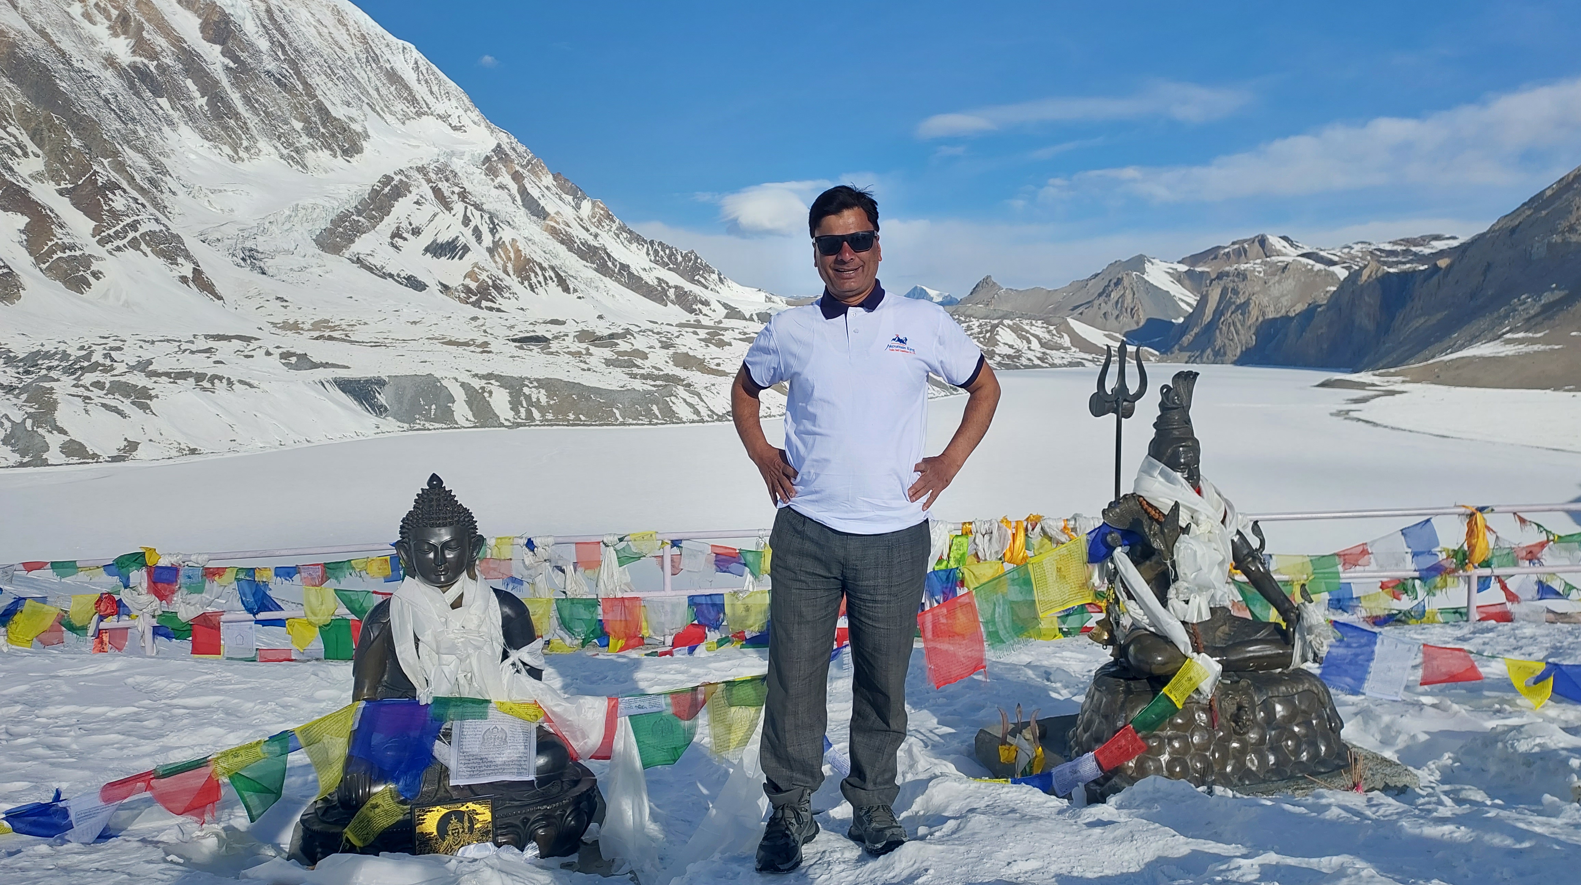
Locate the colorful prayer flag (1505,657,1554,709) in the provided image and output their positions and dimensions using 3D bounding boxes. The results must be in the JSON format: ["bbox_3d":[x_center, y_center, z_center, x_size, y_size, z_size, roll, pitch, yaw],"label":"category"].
[{"bbox_3d":[2.368,0.772,4.100,0.190,0.165,0.050,-2,5,-22],"label":"colorful prayer flag"}]

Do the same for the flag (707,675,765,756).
[{"bbox_3d":[-0.135,0.721,3.370,0.180,0.205,0.045,-2,5,-20],"label":"flag"}]

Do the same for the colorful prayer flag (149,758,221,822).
[{"bbox_3d":[-1.577,0.902,3.330,0.190,0.165,0.050,1,4,11],"label":"colorful prayer flag"}]

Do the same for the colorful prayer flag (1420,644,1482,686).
[{"bbox_3d":[2.271,0.767,4.400,0.210,0.150,0.060,0,4,-5],"label":"colorful prayer flag"}]

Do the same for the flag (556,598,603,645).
[{"bbox_3d":[-0.941,0.801,5.700,0.210,0.210,0.050,0,4,0],"label":"flag"}]

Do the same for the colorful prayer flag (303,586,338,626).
[{"bbox_3d":[-2.187,0.758,5.950,0.165,0.190,0.050,-1,4,-15],"label":"colorful prayer flag"}]

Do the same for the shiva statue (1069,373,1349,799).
[{"bbox_3d":[1.360,0.436,4.390,0.900,1.330,0.600,-2,4,-21],"label":"shiva statue"}]

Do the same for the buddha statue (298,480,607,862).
[{"bbox_3d":[-0.975,0.603,3.610,0.810,1.020,0.580,-1,4,-18],"label":"buddha statue"}]

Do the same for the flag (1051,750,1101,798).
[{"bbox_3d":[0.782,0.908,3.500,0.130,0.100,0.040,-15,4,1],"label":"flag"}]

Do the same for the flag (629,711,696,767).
[{"bbox_3d":[-0.329,0.751,3.290,0.185,0.170,0.045,-2,5,-20],"label":"flag"}]

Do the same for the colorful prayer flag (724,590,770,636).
[{"bbox_3d":[-0.220,0.866,6.500,0.235,0.215,0.050,-1,4,-15],"label":"colorful prayer flag"}]

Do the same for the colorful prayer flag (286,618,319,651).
[{"bbox_3d":[-2.277,0.897,5.970,0.150,0.150,0.050,-1,4,-15],"label":"colorful prayer flag"}]

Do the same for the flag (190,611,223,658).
[{"bbox_3d":[-2.683,0.883,5.880,0.140,0.215,0.040,-1,4,-15],"label":"flag"}]

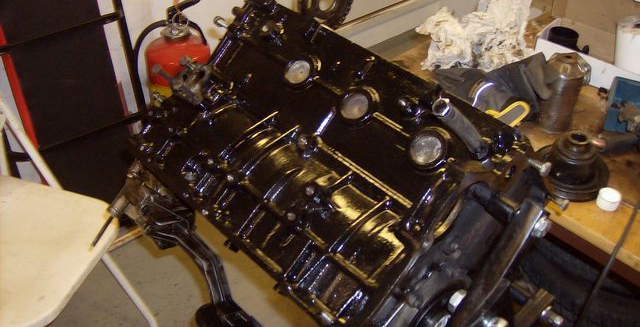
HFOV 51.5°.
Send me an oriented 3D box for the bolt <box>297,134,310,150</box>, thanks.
[{"bbox_3d":[-0.016,-0.021,0.630,0.012,0.013,0.013,33,2,-42],"label":"bolt"}]

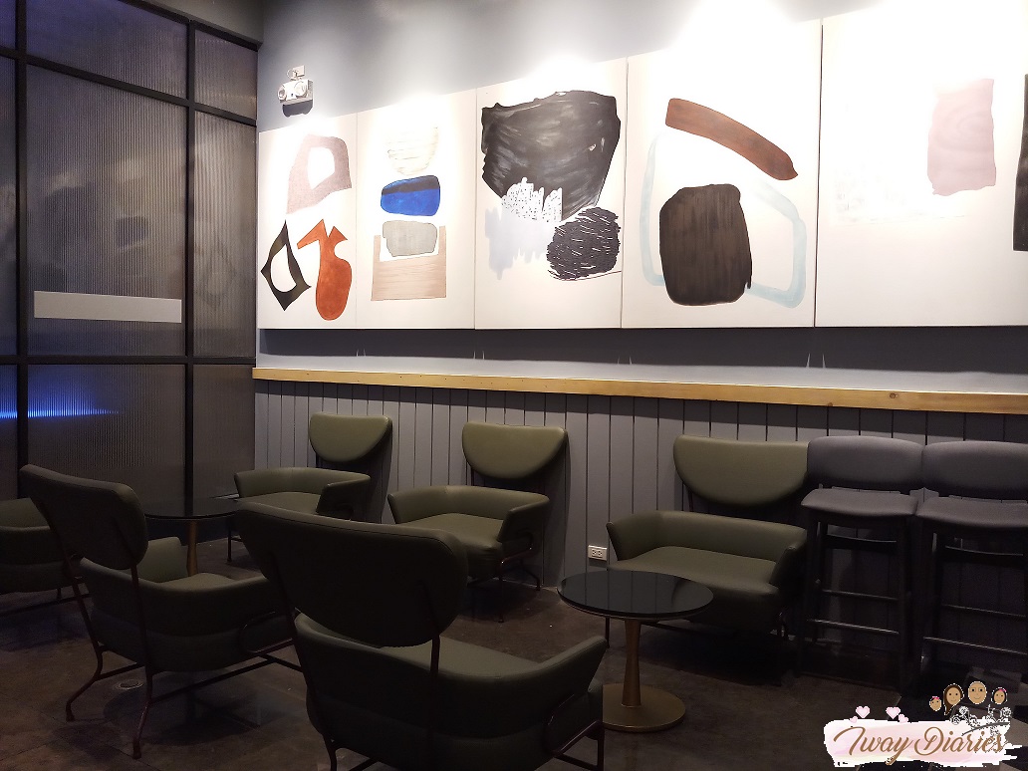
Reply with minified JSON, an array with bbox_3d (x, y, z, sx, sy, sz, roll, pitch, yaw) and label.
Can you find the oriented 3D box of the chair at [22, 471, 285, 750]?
[{"bbox_3d":[-1.296,0.761,3.116,0.866,0.952,0.735,2,3,35],"label":"chair"}]

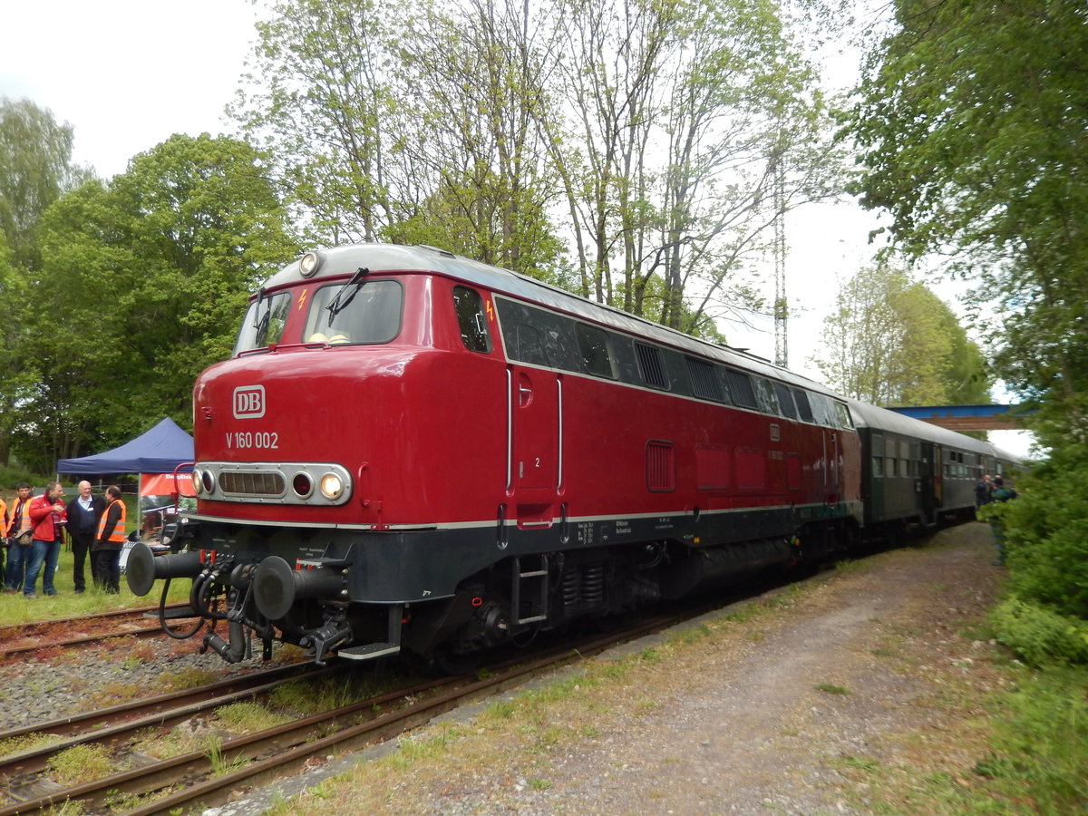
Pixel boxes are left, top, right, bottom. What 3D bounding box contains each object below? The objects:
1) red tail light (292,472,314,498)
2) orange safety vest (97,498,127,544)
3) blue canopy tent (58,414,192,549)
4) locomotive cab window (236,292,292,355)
[{"bbox_3d":[-1.912,0.611,6.243,0.195,0.200,0.070,-2,-6,23],"label":"red tail light"},{"bbox_3d":[-6.845,1.788,12.450,0.340,0.670,0.480,2,-5,-12],"label":"orange safety vest"},{"bbox_3d":[-7.596,1.760,16.045,3.000,3.140,3.000,-3,-6,34],"label":"blue canopy tent"},{"bbox_3d":[-2.682,-0.813,7.498,0.080,0.530,0.880,23,-19,-40],"label":"locomotive cab window"}]

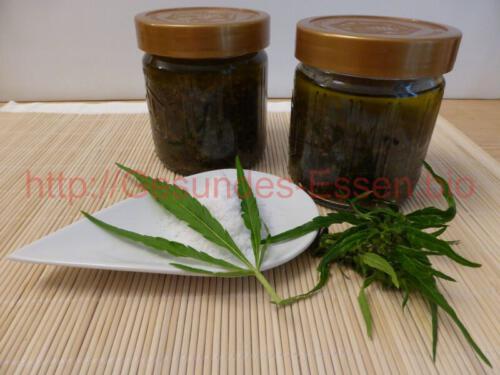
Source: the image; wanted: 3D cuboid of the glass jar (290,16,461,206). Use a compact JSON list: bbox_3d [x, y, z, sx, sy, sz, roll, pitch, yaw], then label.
[{"bbox_3d":[0.069,-0.047,0.226,0.086,0.098,0.086,0,33,0],"label":"glass jar"}]

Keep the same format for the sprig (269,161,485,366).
[{"bbox_3d":[0.060,0.021,0.170,0.106,0.042,0.118,0,33,0],"label":"sprig"}]

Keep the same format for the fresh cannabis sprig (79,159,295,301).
[{"bbox_3d":[-0.027,0.013,0.191,0.127,0.025,0.095,28,42,36],"label":"fresh cannabis sprig"}]

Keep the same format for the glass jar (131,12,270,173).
[{"bbox_3d":[-0.030,-0.069,0.259,0.086,0.098,0.086,0,33,0],"label":"glass jar"}]

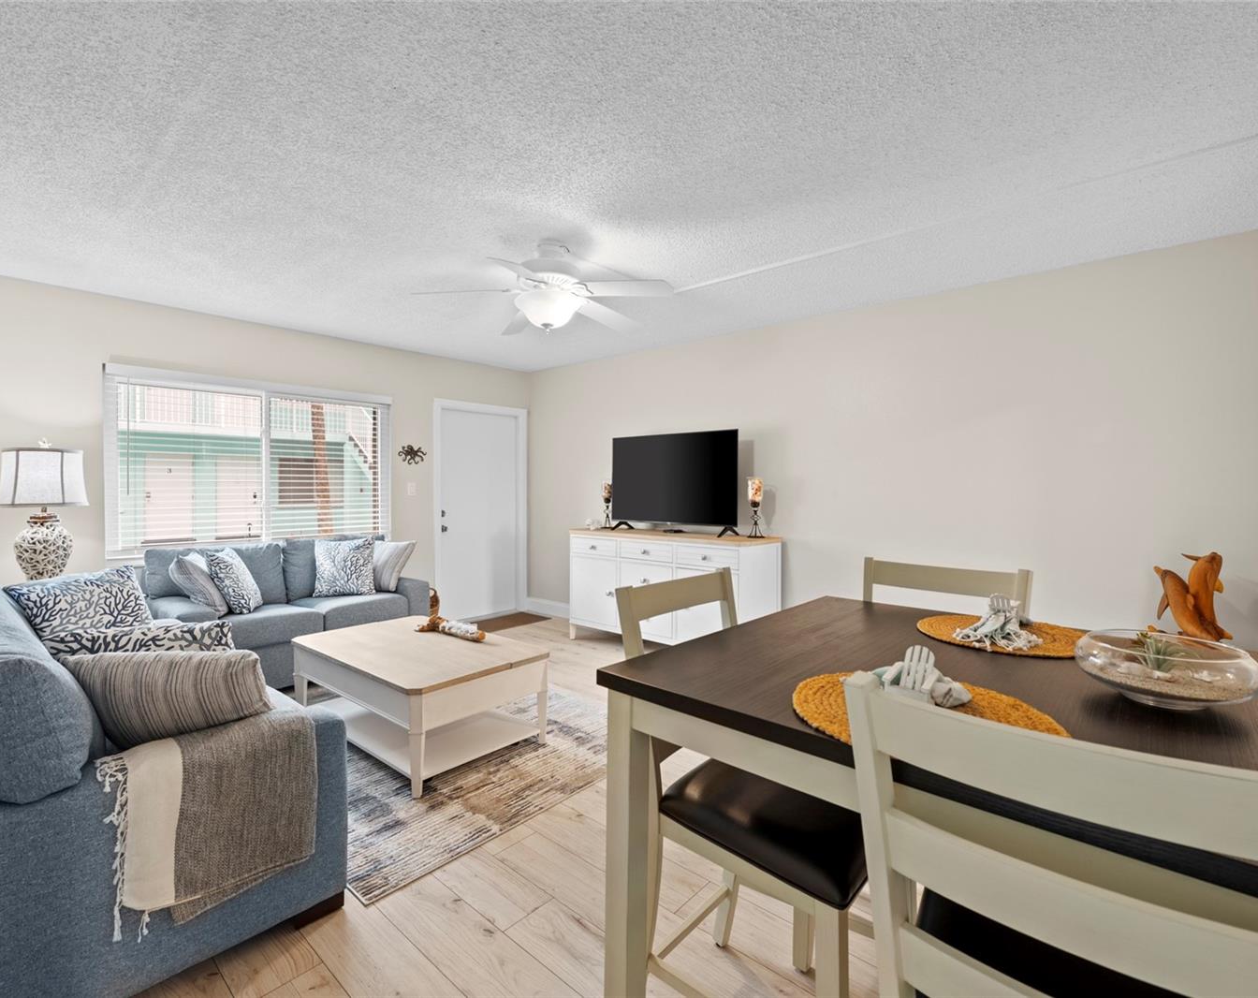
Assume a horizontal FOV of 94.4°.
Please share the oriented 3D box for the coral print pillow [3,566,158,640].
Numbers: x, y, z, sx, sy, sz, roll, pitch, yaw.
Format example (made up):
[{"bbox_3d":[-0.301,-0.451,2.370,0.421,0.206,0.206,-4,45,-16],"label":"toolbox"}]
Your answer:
[{"bbox_3d":[-2.333,0.530,2.519,0.150,0.450,0.460,-25,-3,22],"label":"coral print pillow"}]

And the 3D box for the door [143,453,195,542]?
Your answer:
[{"bbox_3d":[-10.876,-0.034,13.806,0.060,2.030,0.920,1,1,42],"label":"door"}]

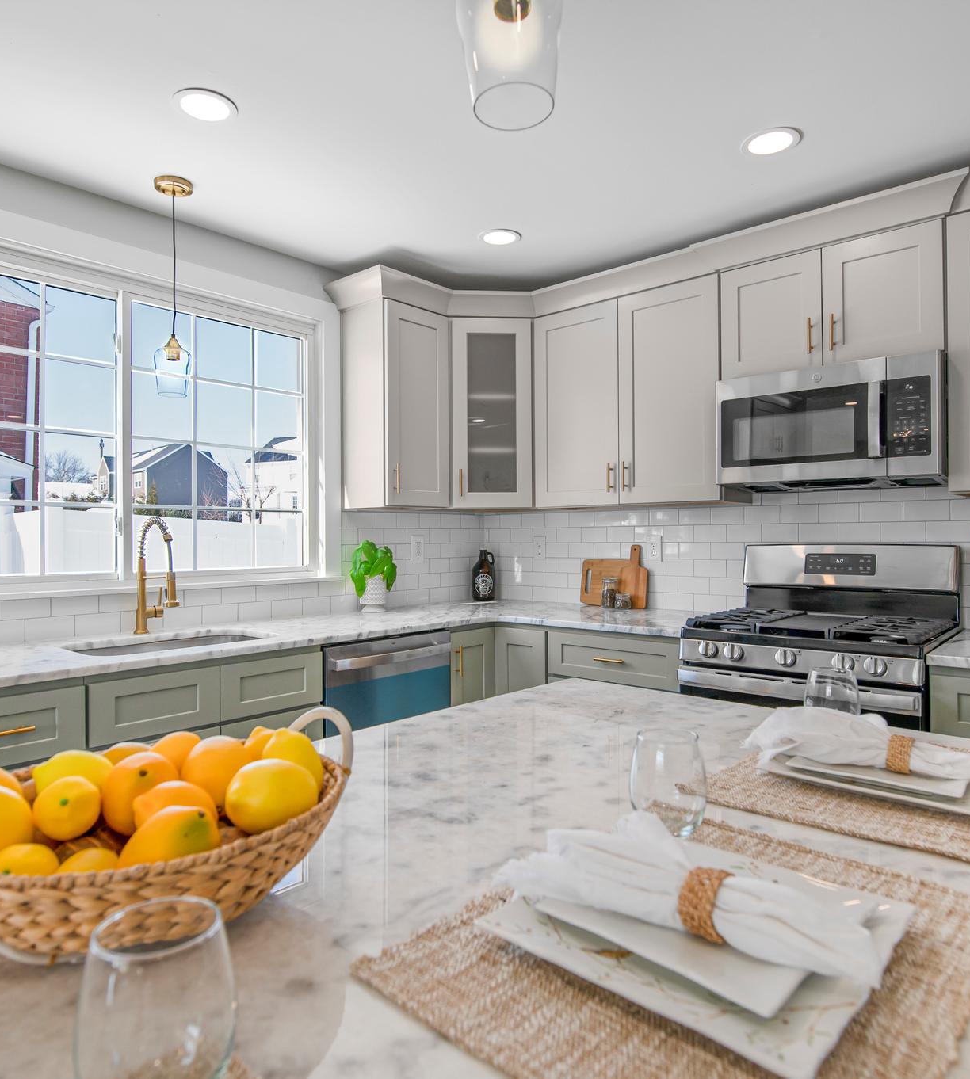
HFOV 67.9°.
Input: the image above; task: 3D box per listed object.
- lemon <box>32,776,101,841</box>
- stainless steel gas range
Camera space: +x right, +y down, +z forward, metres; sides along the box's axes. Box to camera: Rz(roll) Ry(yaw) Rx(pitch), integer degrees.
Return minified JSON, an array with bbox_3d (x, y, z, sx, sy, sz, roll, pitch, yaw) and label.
[{"bbox_3d":[-0.361,0.231,0.622,0.056,0.055,0.071,0,0,-30],"label":"lemon"},{"bbox_3d":[1.199,0.637,2.585,0.760,1.220,0.700,0,0,41],"label":"stainless steel gas range"}]

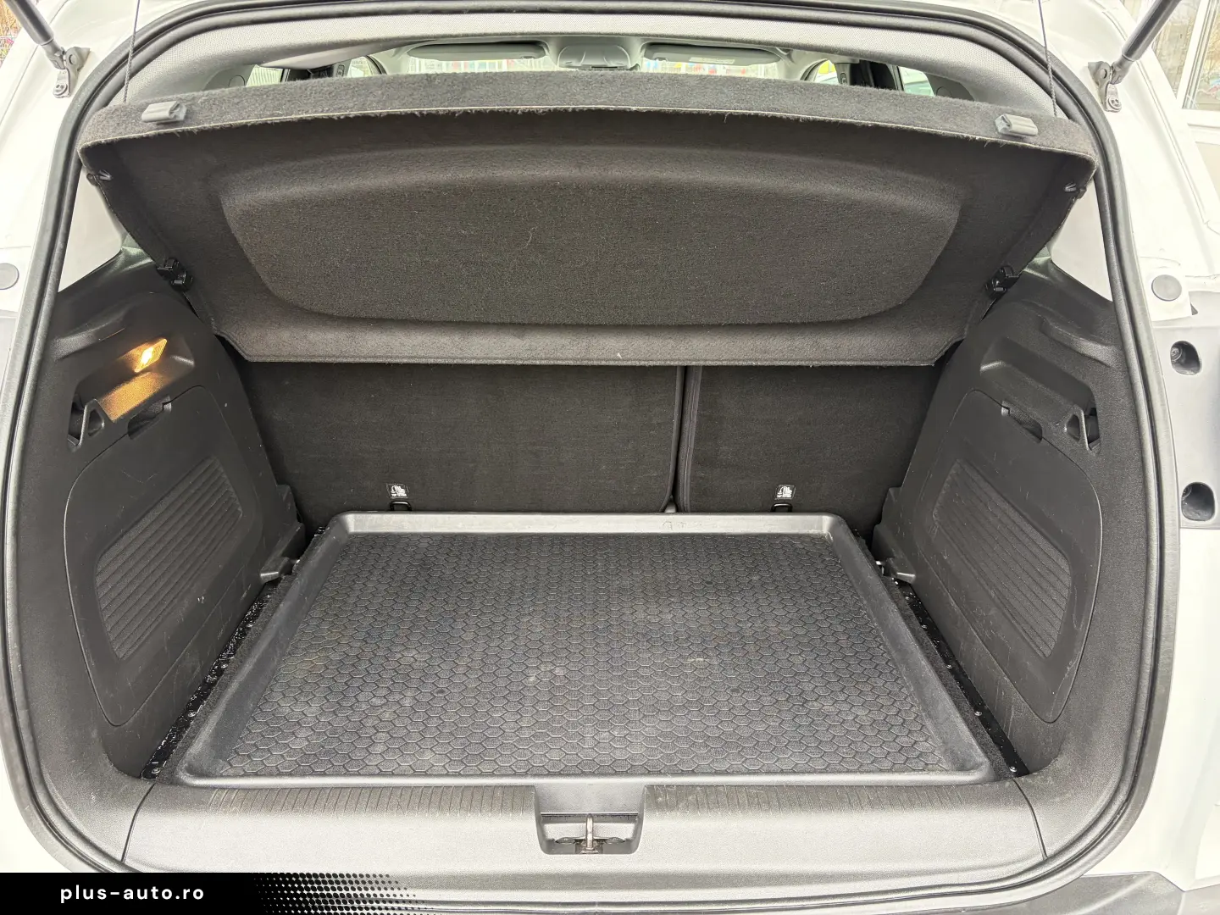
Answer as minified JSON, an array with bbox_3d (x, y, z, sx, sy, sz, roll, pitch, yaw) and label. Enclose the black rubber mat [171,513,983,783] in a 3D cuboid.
[{"bbox_3d":[-0.030,0.253,1.359,0.920,0.040,0.686,0,22,-1],"label":"black rubber mat"}]

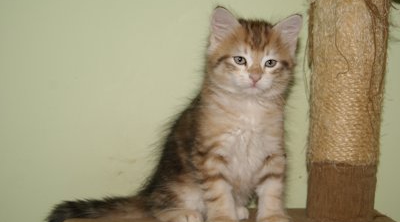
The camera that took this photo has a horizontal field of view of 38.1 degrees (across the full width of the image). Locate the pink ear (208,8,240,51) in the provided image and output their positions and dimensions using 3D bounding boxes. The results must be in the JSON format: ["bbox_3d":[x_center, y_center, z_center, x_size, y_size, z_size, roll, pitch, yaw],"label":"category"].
[{"bbox_3d":[0.029,-0.096,0.683,0.034,0.050,0.020,-5,1,17],"label":"pink ear"}]

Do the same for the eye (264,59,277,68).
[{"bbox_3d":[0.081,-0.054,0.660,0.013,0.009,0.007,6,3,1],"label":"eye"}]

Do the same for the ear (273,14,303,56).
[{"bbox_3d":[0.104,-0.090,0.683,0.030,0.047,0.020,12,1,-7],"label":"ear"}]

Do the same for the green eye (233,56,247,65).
[{"bbox_3d":[0.045,-0.057,0.660,0.015,0.010,0.007,4,3,8],"label":"green eye"}]

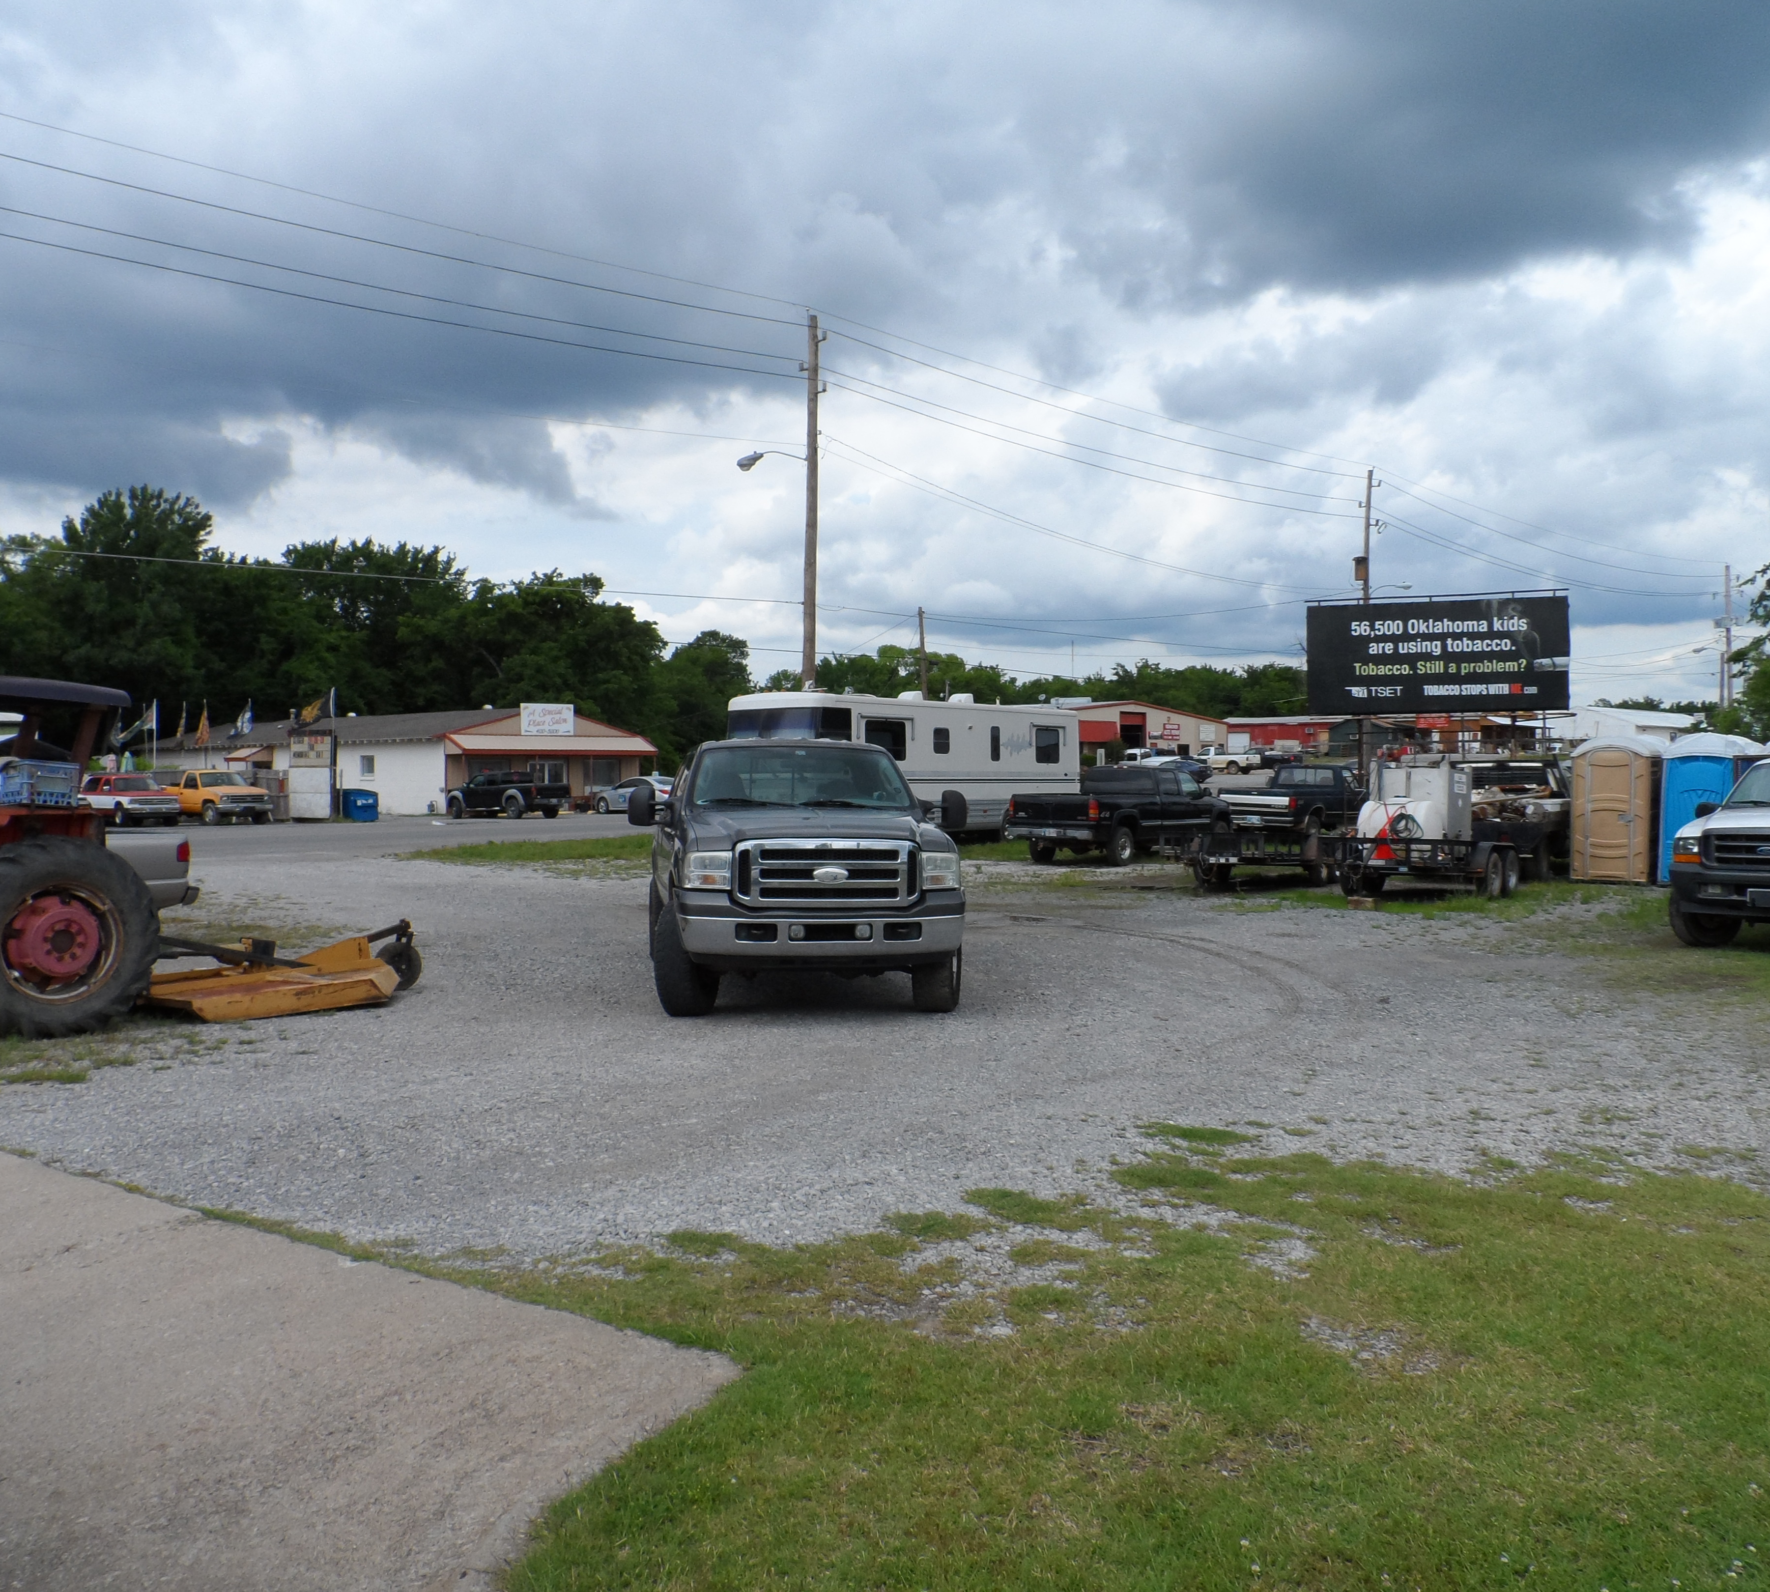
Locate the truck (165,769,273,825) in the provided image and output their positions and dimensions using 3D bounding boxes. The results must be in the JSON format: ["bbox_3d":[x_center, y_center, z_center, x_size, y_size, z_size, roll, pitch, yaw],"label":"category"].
[{"bbox_3d":[-22.882,0.020,49.699,5.200,1.820,1.950,1,1,40],"label":"truck"}]

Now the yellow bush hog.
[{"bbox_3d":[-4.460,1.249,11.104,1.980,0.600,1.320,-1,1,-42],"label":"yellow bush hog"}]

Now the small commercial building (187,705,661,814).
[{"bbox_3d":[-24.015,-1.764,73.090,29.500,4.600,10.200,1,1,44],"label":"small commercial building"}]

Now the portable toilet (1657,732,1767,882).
[{"bbox_3d":[13.044,0.175,23.268,1.120,2.310,1.200,1,1,43],"label":"portable toilet"}]

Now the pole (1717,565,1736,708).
[{"bbox_3d":[43.800,-5.717,76.317,0.900,12.400,0.700,-1,1,-44],"label":"pole"}]

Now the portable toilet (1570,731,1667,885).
[{"bbox_3d":[11.732,0.182,23.630,1.120,2.300,1.200,1,1,35],"label":"portable toilet"}]

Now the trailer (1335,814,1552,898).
[{"bbox_3d":[7.570,0.905,21.128,2.150,0.950,4.600,1,1,38],"label":"trailer"}]

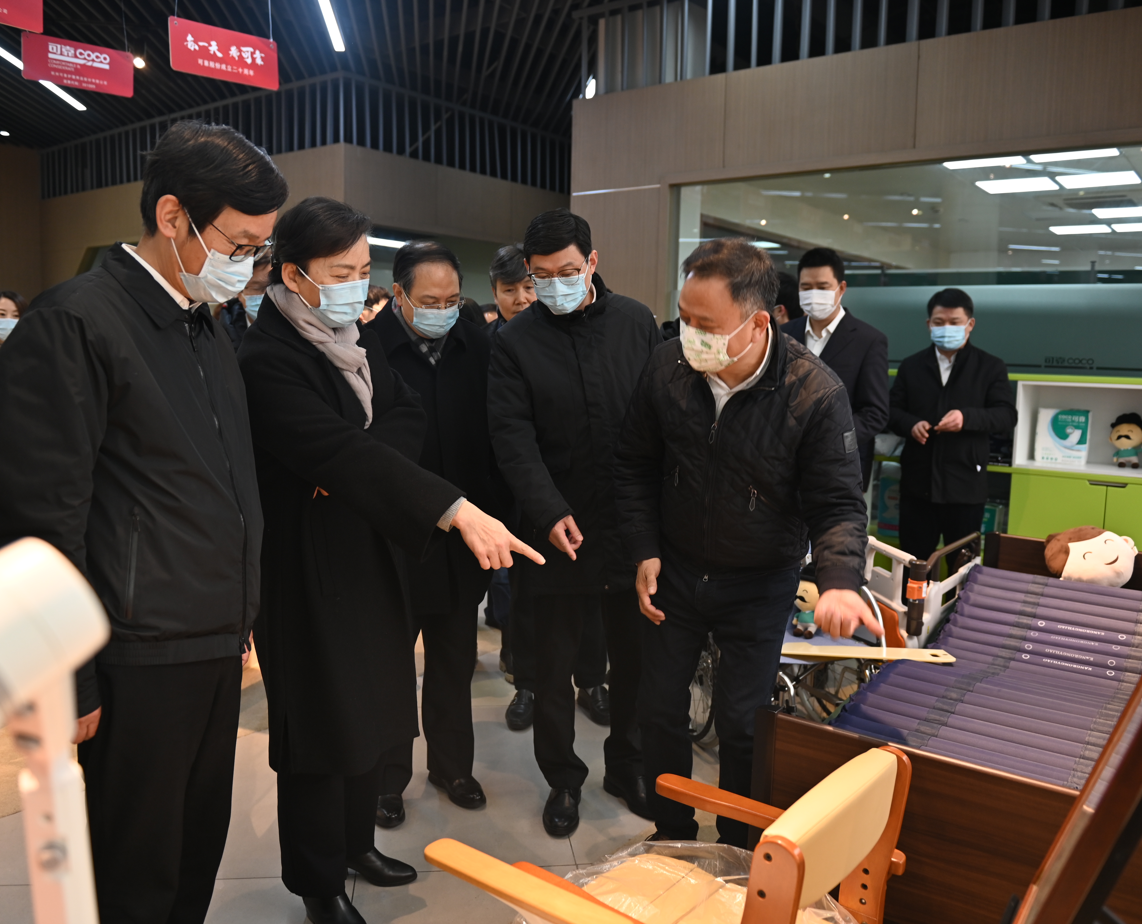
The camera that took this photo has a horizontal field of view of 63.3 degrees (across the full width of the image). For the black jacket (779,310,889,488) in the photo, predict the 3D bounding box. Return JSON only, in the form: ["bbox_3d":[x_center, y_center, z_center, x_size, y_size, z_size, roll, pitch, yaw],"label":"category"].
[{"bbox_3d":[0.913,-0.200,3.320,0.480,0.710,0.310,5,7,37],"label":"black jacket"}]

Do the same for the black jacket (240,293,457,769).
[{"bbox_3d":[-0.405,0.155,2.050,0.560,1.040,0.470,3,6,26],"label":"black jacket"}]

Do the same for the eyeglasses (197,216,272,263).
[{"bbox_3d":[-0.530,-0.357,1.410,0.130,0.045,0.140,34,12,0],"label":"eyeglasses"}]

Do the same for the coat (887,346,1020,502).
[{"bbox_3d":[1.562,-0.154,3.800,0.530,0.660,0.330,4,6,30],"label":"coat"}]

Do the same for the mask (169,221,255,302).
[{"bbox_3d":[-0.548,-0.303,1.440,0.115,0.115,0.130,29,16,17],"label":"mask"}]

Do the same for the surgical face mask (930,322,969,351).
[{"bbox_3d":[1.531,-0.508,3.740,0.145,0.105,0.090,4,18,30],"label":"surgical face mask"}]

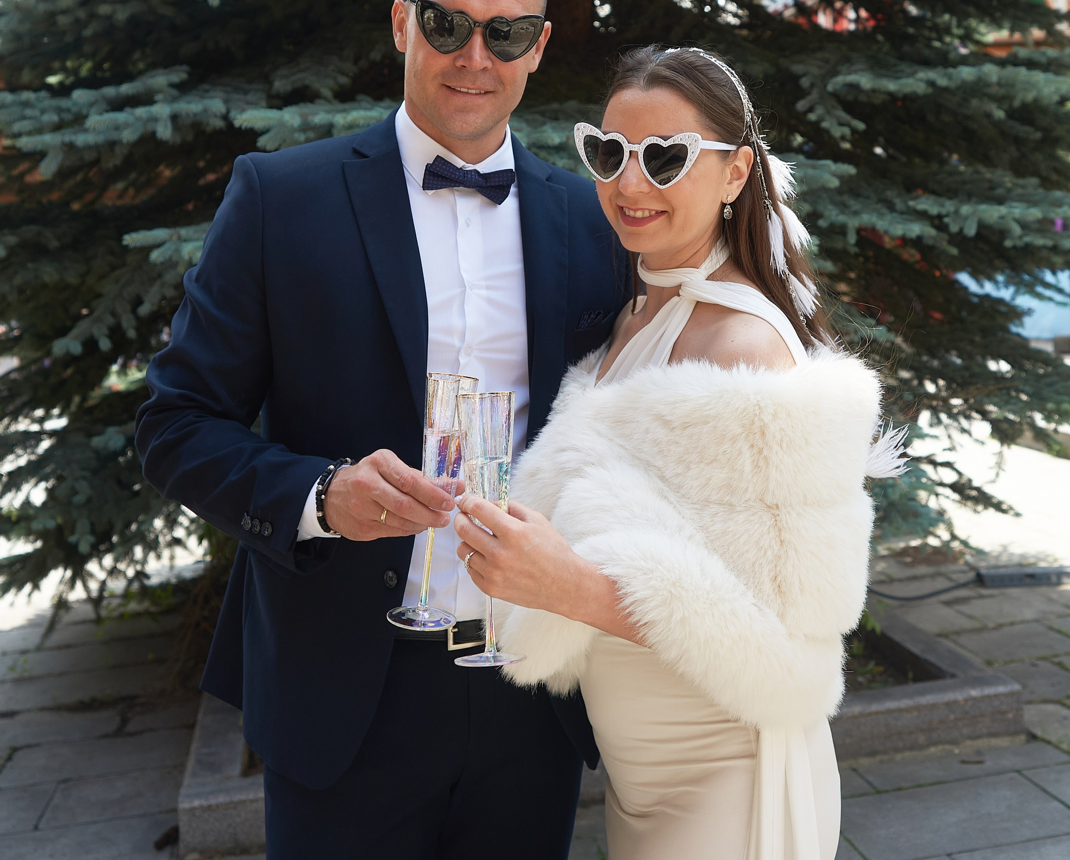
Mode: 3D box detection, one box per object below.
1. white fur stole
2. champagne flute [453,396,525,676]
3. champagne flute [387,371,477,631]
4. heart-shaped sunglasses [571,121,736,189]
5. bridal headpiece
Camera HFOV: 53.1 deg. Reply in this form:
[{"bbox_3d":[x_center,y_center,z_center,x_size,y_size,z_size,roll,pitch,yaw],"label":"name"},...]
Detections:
[{"bbox_3d":[0.174,0.114,1.220,0.370,0.385,0.430,-11,13,-41],"label":"white fur stole"},{"bbox_3d":[-0.044,0.093,1.021,0.071,0.254,0.071,-1,0,0],"label":"champagne flute"},{"bbox_3d":[-0.098,0.070,1.071,0.071,0.254,0.071,8,10,0],"label":"champagne flute"},{"bbox_3d":[0.141,-0.294,1.166,0.146,0.059,0.140,14,17,30],"label":"heart-shaped sunglasses"},{"bbox_3d":[0.194,-0.283,1.216,0.190,0.275,0.140,9,14,32],"label":"bridal headpiece"}]

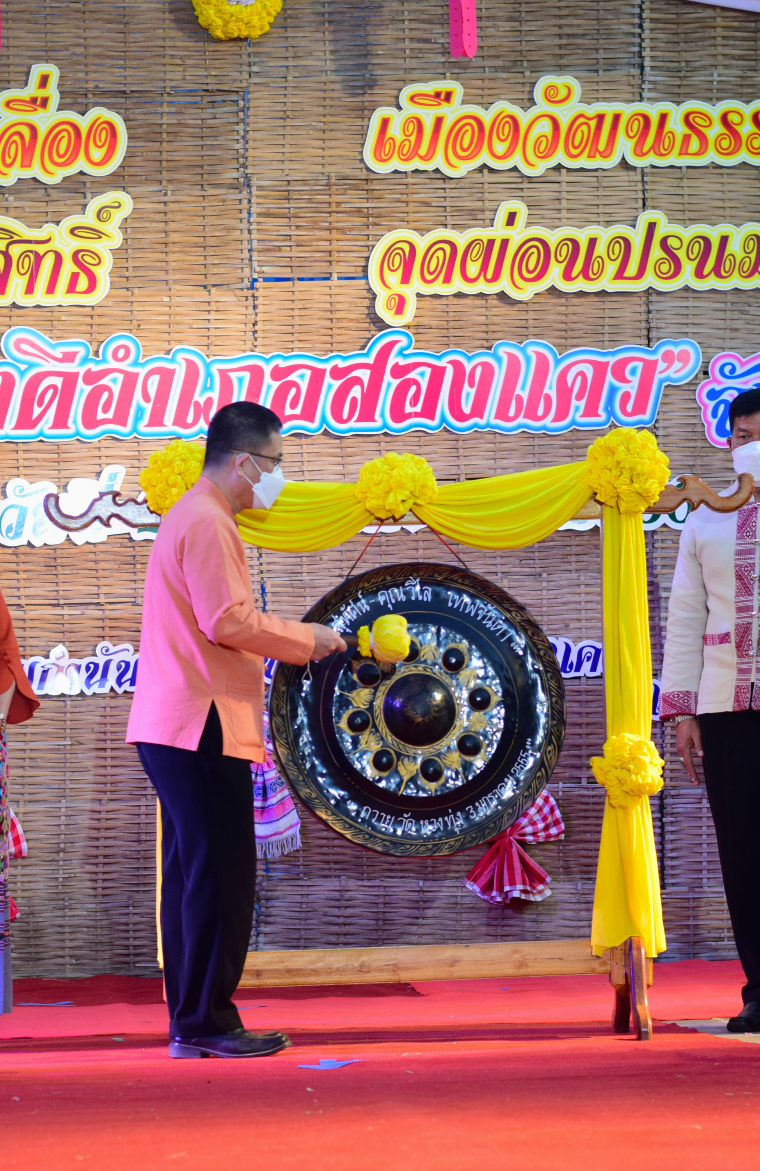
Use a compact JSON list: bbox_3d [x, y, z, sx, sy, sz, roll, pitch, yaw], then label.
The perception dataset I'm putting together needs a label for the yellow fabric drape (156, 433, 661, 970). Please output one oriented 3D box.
[{"bbox_3d":[0.086,0.302,9.750,1.370,1.400,0.240,-1,0,2],"label":"yellow fabric drape"}]

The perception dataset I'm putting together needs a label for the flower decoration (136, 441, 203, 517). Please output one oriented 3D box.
[{"bbox_3d":[-0.546,-0.285,9.680,0.200,0.205,0.150,-1,0,0],"label":"flower decoration"}]

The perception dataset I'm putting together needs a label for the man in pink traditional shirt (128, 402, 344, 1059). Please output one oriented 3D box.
[{"bbox_3d":[-0.376,0.372,9.500,0.540,1.690,0.500,-1,0,-17],"label":"man in pink traditional shirt"}]

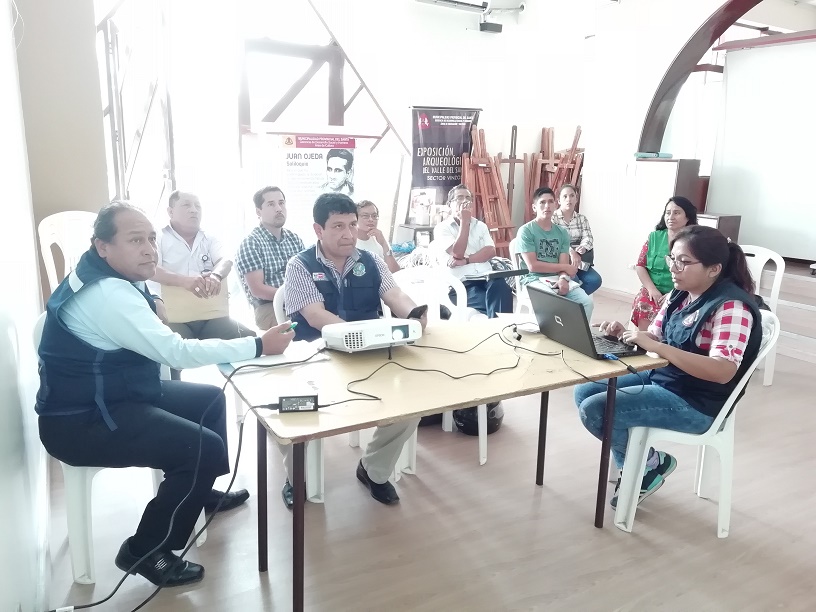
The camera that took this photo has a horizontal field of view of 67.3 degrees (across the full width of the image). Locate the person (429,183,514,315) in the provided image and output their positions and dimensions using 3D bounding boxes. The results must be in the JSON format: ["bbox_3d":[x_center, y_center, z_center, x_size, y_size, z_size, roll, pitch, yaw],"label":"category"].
[{"bbox_3d":[0.456,-0.237,4.628,0.530,1.310,0.760,-2,12,-16],"label":"person"}]

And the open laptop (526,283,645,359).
[{"bbox_3d":[0.668,0.041,2.322,0.310,0.212,0.343,-4,15,-23],"label":"open laptop"}]

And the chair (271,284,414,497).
[{"bbox_3d":[-0.338,0.345,2.823,0.450,0.880,0.530,-6,14,-31],"label":"chair"}]

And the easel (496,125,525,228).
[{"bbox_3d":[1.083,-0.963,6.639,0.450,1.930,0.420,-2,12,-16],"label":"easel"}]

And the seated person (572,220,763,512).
[{"bbox_3d":[1.054,0.282,2.476,0.770,1.210,0.470,4,12,14],"label":"seated person"}]

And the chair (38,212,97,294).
[{"bbox_3d":[-1.831,0.013,3.563,0.480,1.070,0.580,-6,16,-29],"label":"chair"}]

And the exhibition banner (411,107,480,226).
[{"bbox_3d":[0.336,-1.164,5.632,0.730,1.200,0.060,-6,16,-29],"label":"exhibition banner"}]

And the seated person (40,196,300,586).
[{"bbox_3d":[-0.875,0.269,2.193,0.840,1.270,0.580,-4,15,-21],"label":"seated person"}]

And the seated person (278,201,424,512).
[{"bbox_3d":[-0.304,0.158,2.722,0.570,1.290,0.700,-4,13,-24],"label":"seated person"}]

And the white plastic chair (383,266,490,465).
[{"bbox_3d":[0.113,0.297,3.077,0.450,0.890,0.530,-3,13,-19],"label":"white plastic chair"}]

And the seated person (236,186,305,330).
[{"bbox_3d":[-0.734,-0.042,3.547,0.520,1.250,0.800,-6,16,-29],"label":"seated person"}]

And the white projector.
[{"bbox_3d":[-0.132,0.092,2.198,0.300,0.080,0.236,-7,7,-32],"label":"white projector"}]

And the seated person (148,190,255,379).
[{"bbox_3d":[-1.200,-0.004,3.459,0.580,1.260,0.750,-5,13,-28],"label":"seated person"}]

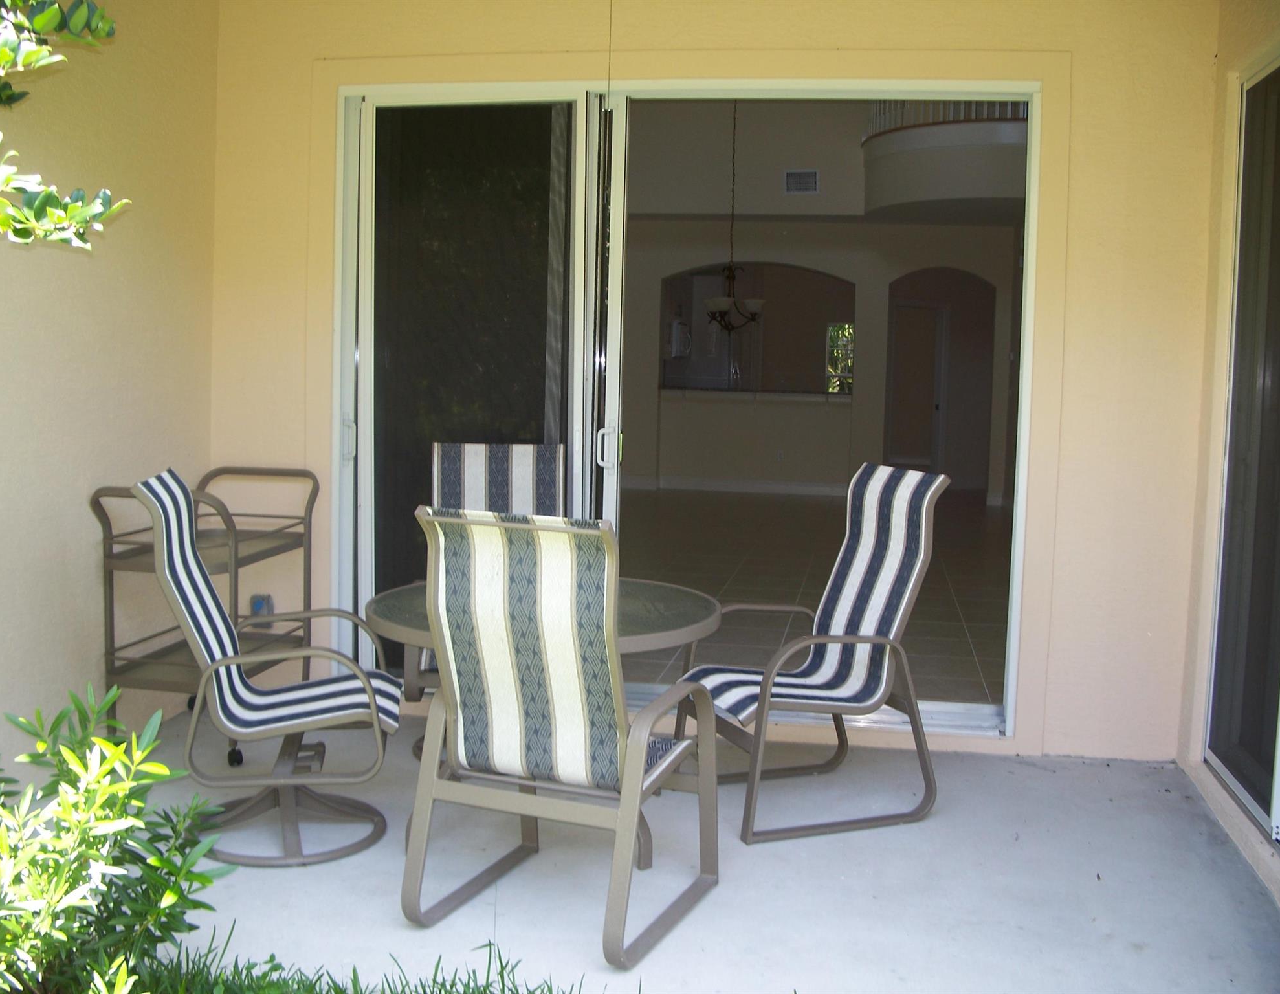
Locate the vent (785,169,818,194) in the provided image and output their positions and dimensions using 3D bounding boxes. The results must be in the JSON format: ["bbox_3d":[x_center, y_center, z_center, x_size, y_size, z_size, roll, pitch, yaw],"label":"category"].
[{"bbox_3d":[1.647,-3.205,14.401,0.350,0.250,0.030,2,5,9],"label":"vent"}]

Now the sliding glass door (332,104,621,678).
[{"bbox_3d":[-0.650,-0.400,5.620,1.152,2.427,0.140,2,5,9],"label":"sliding glass door"}]

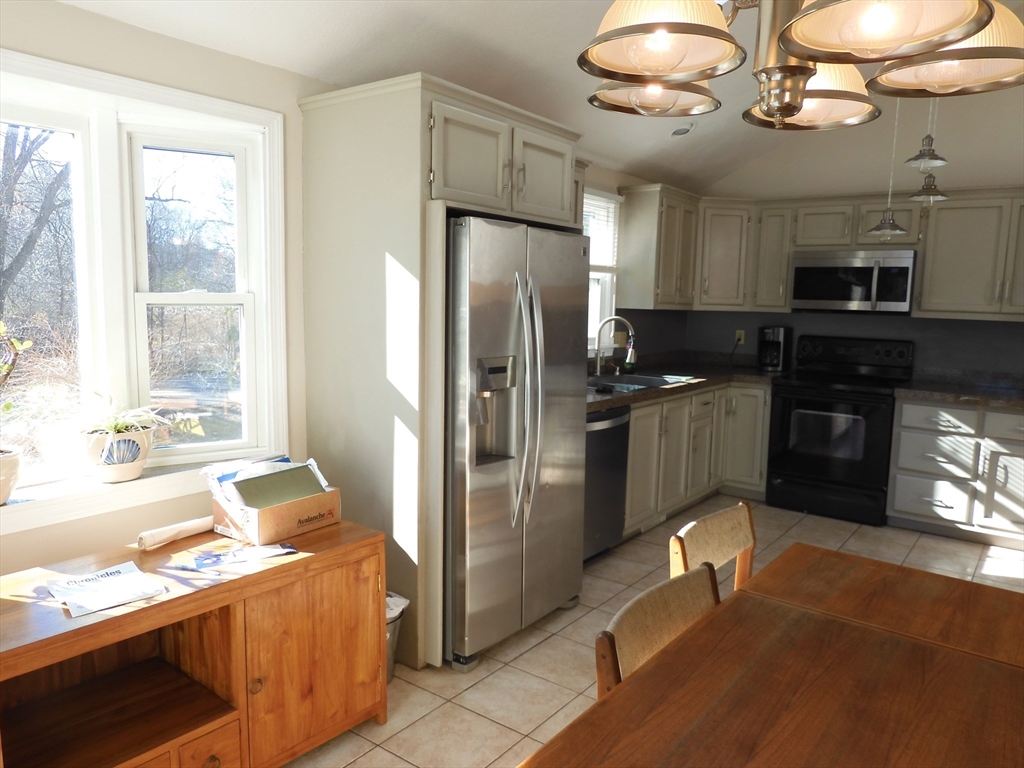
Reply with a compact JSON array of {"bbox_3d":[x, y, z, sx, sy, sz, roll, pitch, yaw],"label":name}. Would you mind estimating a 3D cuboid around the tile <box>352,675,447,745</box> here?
[{"bbox_3d":[-0.460,1.143,2.520,0.336,0.010,0.336,6,8,37],"label":"tile"}]

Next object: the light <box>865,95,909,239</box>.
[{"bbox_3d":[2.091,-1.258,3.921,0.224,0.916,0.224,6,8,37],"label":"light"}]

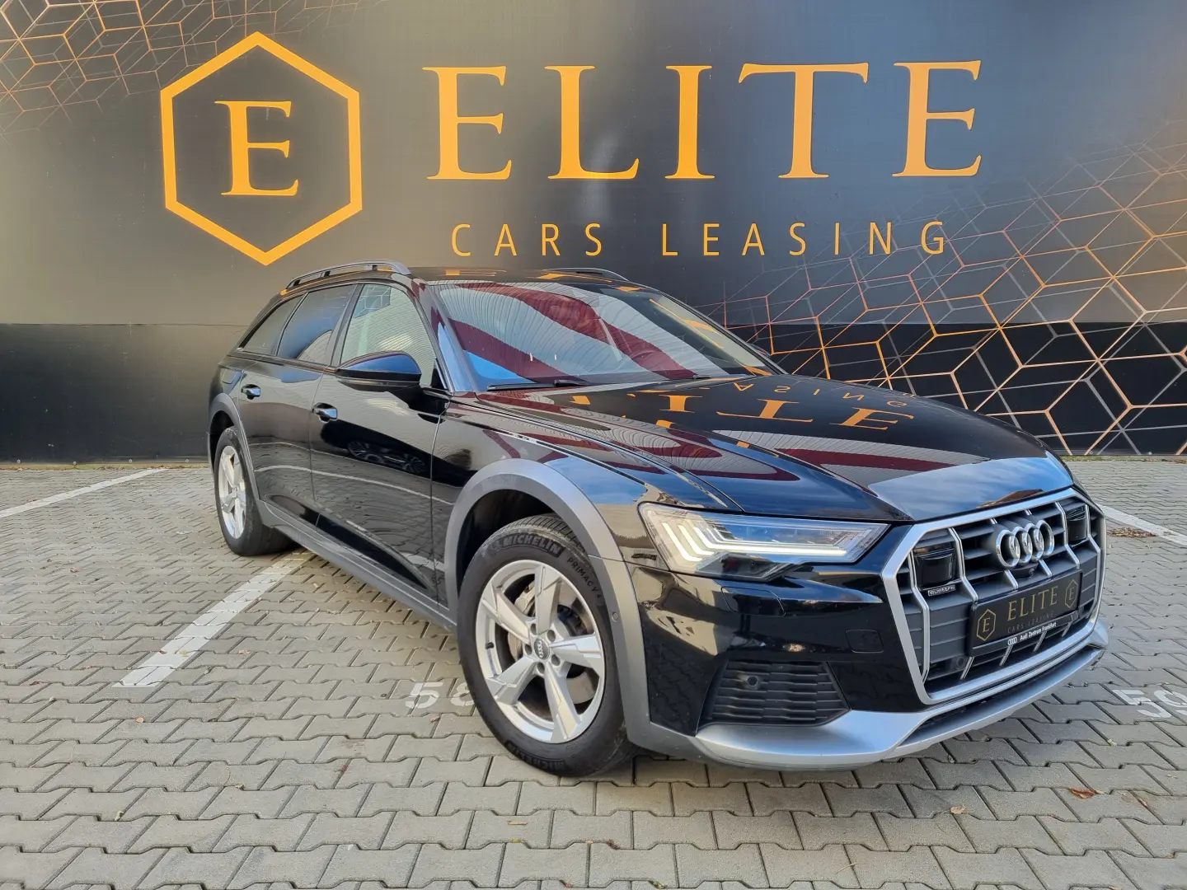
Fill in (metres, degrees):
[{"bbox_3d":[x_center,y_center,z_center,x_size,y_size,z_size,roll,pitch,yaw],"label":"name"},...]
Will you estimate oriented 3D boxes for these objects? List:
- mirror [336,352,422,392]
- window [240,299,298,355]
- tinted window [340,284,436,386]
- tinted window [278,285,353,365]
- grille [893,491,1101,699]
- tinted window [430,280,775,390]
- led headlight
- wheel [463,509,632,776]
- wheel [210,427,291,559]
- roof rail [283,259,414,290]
[{"bbox_3d":[-0.704,-0.244,2.970,0.260,0.150,0.190,-5,9,-37],"label":"mirror"},{"bbox_3d":[-1.680,-0.625,4.622,0.070,0.326,0.640,28,-11,-36],"label":"window"},{"bbox_3d":[-0.778,-0.436,3.393,0.070,0.448,0.990,28,-11,-36],"label":"tinted window"},{"bbox_3d":[-1.270,-0.545,4.059,0.070,0.399,0.840,28,-11,-36],"label":"tinted window"},{"bbox_3d":[1.077,0.354,2.259,1.060,0.410,0.170,-5,9,-37],"label":"grille"},{"bbox_3d":[0.057,-0.450,3.526,1.450,0.130,0.760,-5,41,-37],"label":"tinted window"},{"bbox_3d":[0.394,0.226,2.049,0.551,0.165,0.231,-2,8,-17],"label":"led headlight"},{"bbox_3d":[-0.072,0.542,2.447,0.700,0.700,0.230,7,10,42],"label":"wheel"},{"bbox_3d":[-1.823,0.241,4.770,0.230,0.700,0.700,-5,9,-37],"label":"wheel"},{"bbox_3d":[-1.201,-0.799,4.212,0.060,0.090,1.540,-5,9,-37],"label":"roof rail"}]

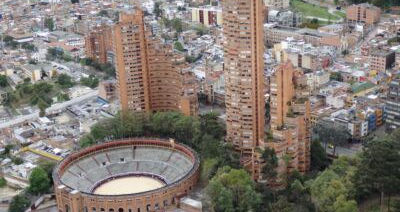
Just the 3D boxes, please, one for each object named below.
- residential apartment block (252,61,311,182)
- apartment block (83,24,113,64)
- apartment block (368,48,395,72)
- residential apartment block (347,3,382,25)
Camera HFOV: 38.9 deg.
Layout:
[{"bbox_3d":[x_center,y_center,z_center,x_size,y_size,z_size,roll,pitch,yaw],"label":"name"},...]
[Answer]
[{"bbox_3d":[47.130,7.320,332.440,31.000,68.000,31.000,-2,17,2],"label":"residential apartment block"},{"bbox_3d":[-102.960,-62.270,575.370,21.000,38.000,19.000,10,22,36],"label":"apartment block"},{"bbox_3d":[143.370,-34.990,447.430,16.500,16.500,15.000,-19,23,-42],"label":"apartment block"},{"bbox_3d":[157.680,-89.570,546.940,20.000,17.500,24.500,-12,19,-27],"label":"residential apartment block"}]

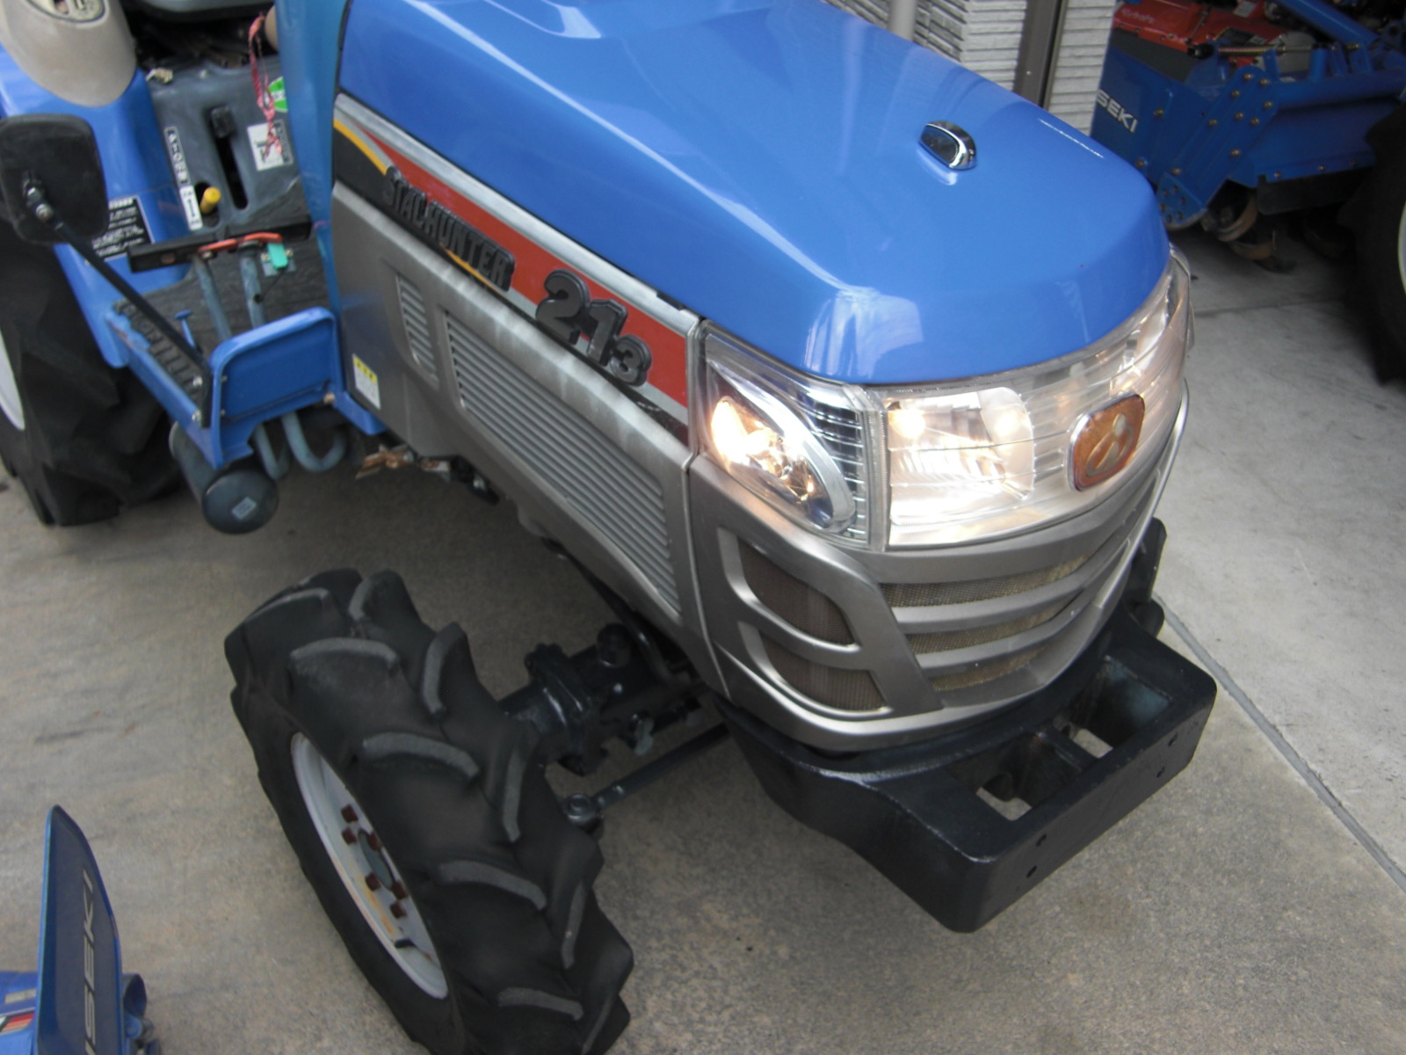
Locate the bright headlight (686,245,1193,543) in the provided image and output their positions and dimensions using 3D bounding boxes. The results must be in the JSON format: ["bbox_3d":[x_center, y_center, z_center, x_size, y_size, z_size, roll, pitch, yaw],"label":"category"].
[{"bbox_3d":[0.271,-0.142,1.212,0.498,0.167,0.247,-27,46,-29],"label":"bright headlight"}]

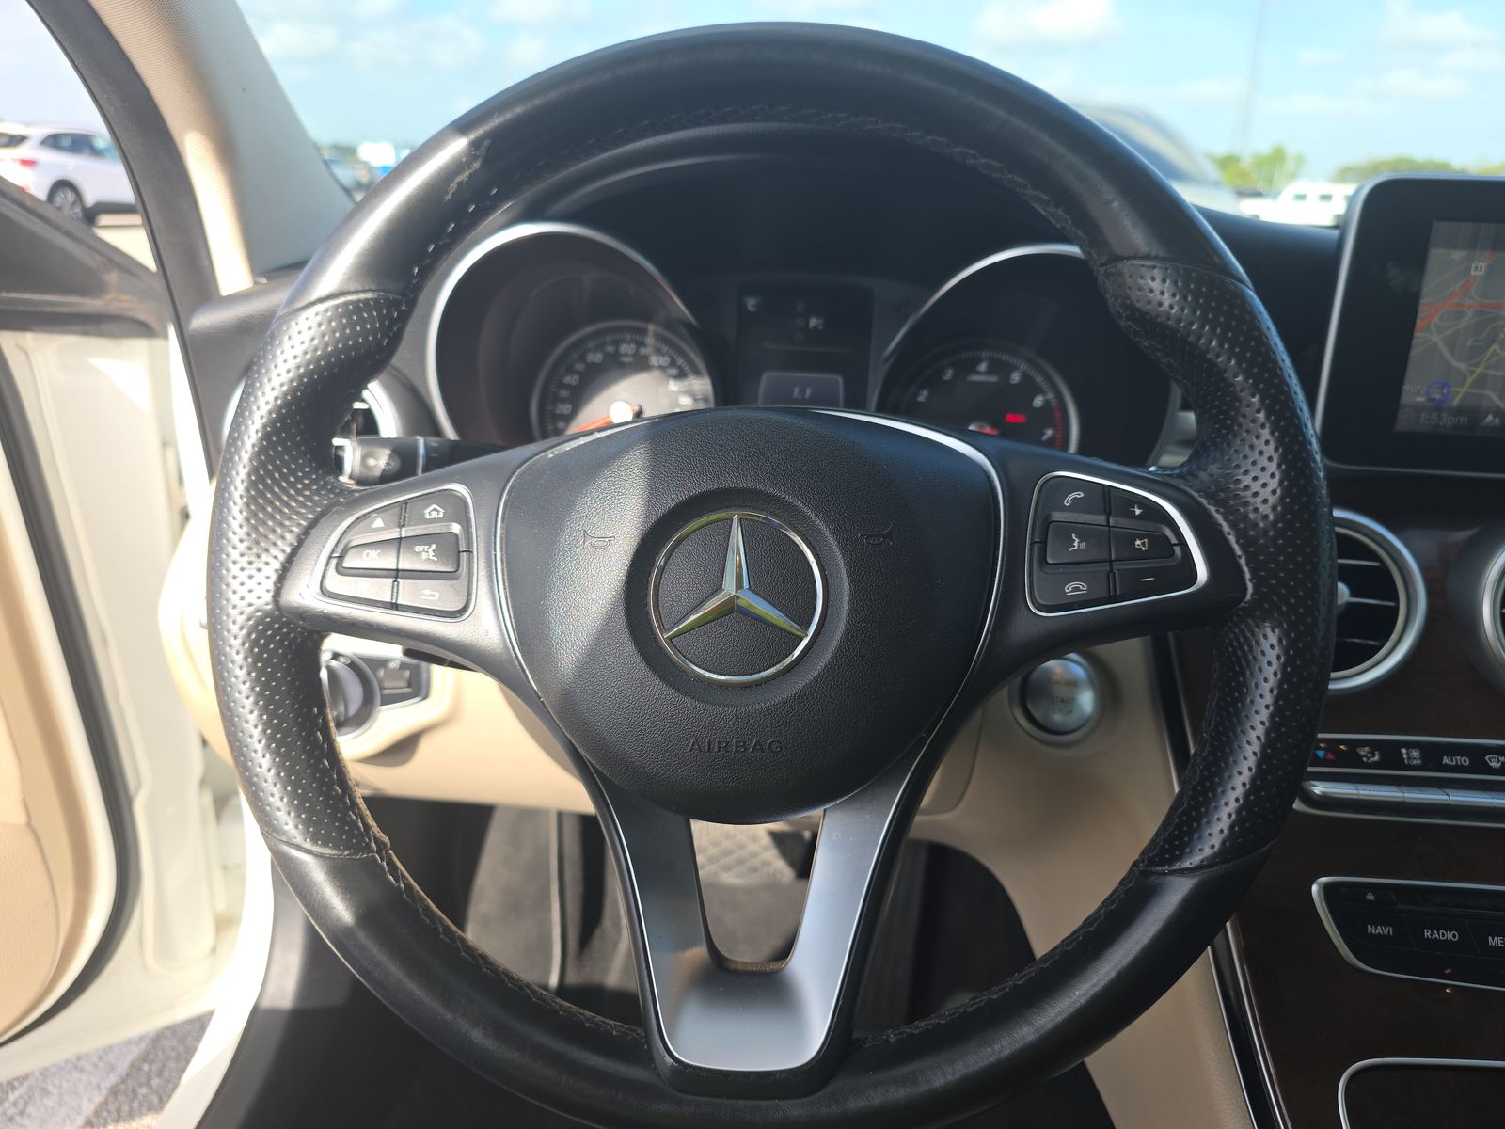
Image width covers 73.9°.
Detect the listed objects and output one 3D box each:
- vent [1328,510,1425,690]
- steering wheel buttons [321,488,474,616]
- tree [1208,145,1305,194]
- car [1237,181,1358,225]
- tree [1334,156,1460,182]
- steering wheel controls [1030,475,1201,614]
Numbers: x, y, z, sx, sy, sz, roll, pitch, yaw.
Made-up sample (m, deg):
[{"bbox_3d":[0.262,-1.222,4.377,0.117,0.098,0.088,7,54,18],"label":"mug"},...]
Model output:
[{"bbox_3d":[0.264,0.016,0.463,0.085,0.085,0.030,3,7,3],"label":"vent"},{"bbox_3d":[-0.127,-0.004,0.363,0.057,0.046,0.015,-1,2,6],"label":"steering wheel buttons"},{"bbox_3d":[47.863,-36.749,95.000,9.000,5.900,7.000,11,23,24],"label":"tree"},{"bbox_3d":[19.979,-12.510,35.000,4.800,1.750,1.950,3,21,3],"label":"car"},{"bbox_3d":[77.249,-45.644,120.000,15.000,6.500,8.000,11,23,24],"label":"tree"},{"bbox_3d":[0.121,-0.007,0.338,0.056,0.046,0.015,-1,2,6],"label":"steering wheel controls"}]

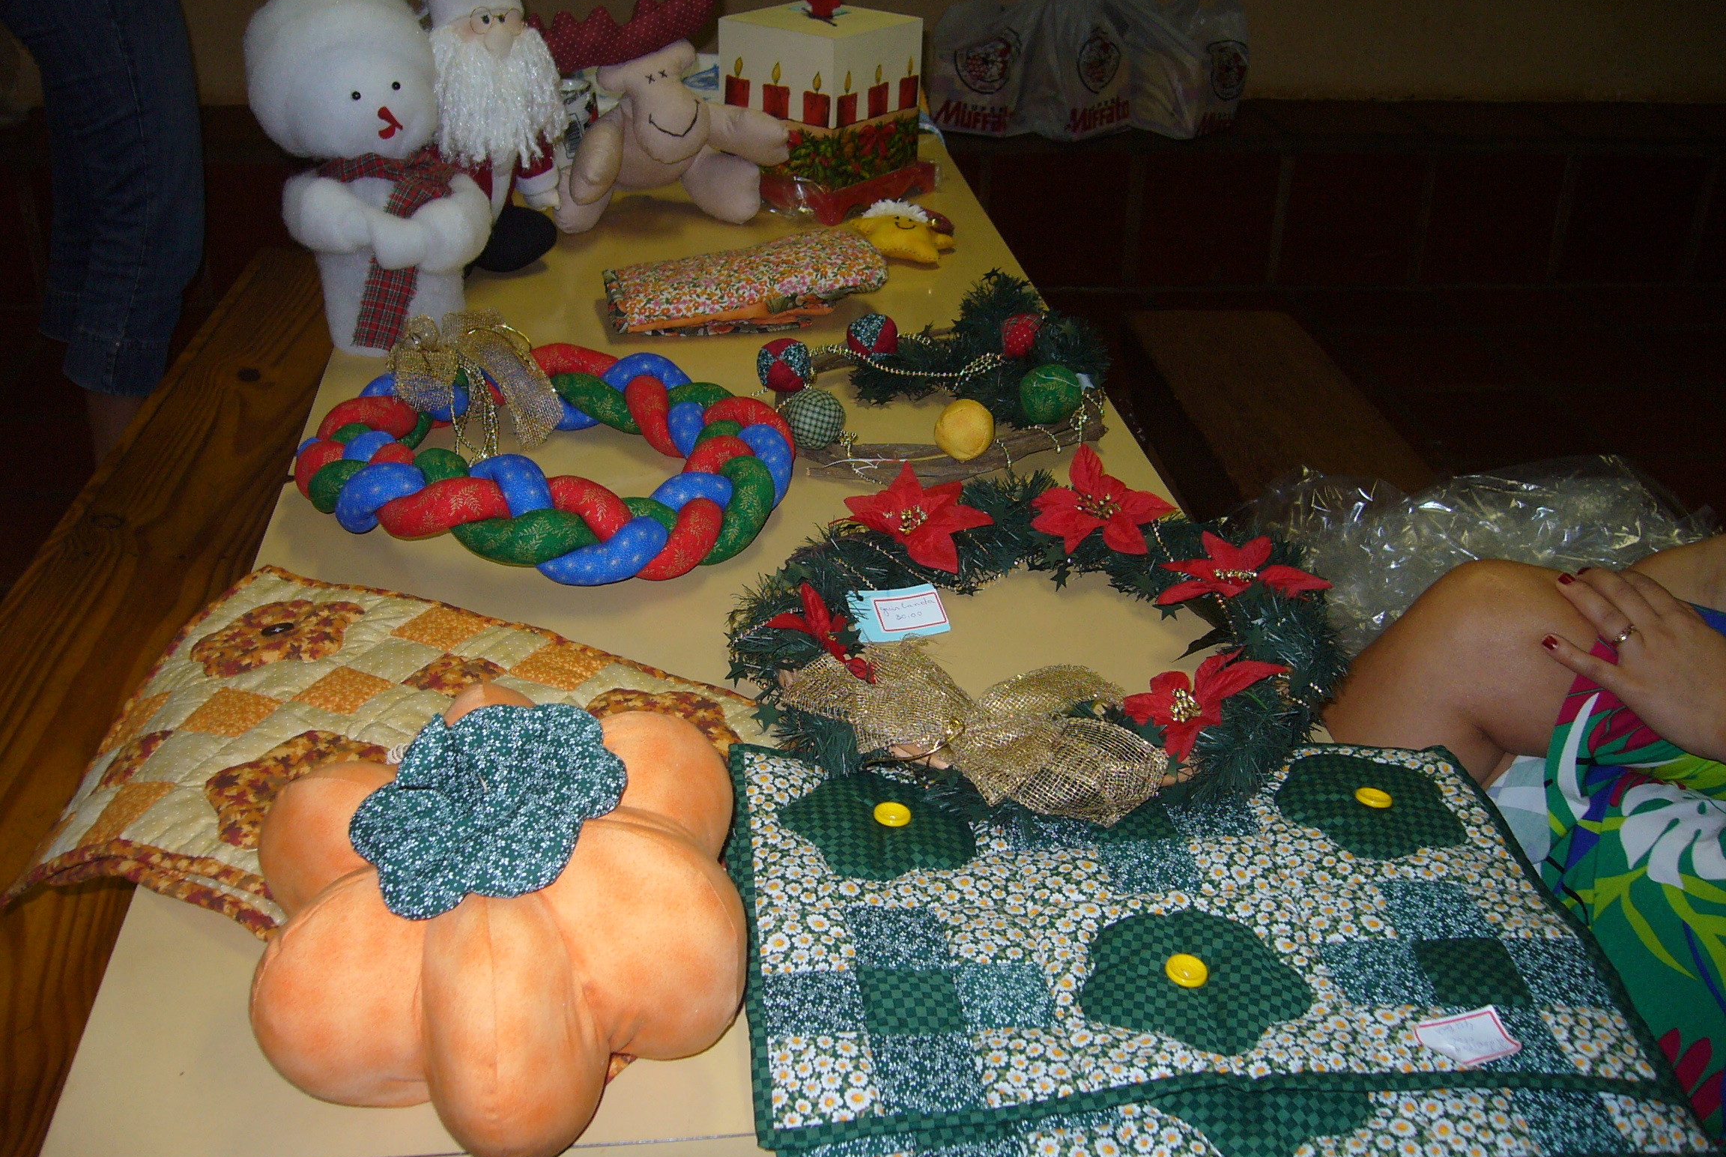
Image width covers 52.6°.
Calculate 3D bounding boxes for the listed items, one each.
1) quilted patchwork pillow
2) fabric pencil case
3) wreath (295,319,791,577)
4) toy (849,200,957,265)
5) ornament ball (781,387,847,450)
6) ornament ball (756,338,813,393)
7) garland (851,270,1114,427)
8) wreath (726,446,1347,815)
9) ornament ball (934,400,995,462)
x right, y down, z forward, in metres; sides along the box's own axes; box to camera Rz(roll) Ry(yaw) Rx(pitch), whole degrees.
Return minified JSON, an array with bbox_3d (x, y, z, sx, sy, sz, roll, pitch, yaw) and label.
[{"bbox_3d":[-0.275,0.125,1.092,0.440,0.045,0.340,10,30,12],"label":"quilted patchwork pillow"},{"bbox_3d":[-0.128,-0.325,1.914,0.285,0.042,0.130,-12,32,-25],"label":"fabric pencil case"},{"bbox_3d":[-0.256,-0.104,1.429,0.400,0.062,0.385,-1,29,-8],"label":"wreath"},{"bbox_3d":[0.053,-0.413,2.098,0.130,0.042,0.133,5,40,6],"label":"toy"},{"bbox_3d":[-0.043,-0.142,1.515,0.052,0.052,0.052,2,28,0],"label":"ornament ball"},{"bbox_3d":[-0.071,-0.193,1.579,0.051,0.051,0.051,3,29,-1],"label":"ornament ball"},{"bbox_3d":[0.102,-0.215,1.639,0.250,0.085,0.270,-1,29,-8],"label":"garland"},{"bbox_3d":[0.121,0.025,1.204,0.430,0.090,0.390,-1,29,-8],"label":"wreath"},{"bbox_3d":[0.087,-0.132,1.507,0.052,0.052,0.052,2,28,0],"label":"ornament ball"}]

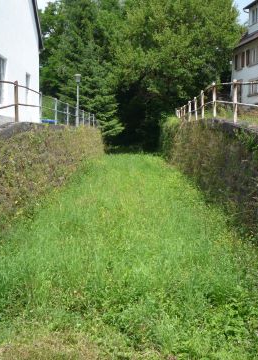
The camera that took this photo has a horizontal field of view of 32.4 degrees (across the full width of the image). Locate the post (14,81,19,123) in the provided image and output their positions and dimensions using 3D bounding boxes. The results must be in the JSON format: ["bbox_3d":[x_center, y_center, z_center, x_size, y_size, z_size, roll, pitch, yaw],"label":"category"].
[{"bbox_3d":[-2.580,-1.790,10.200,0.065,0.940,0.065,0,5,0],"label":"post"}]

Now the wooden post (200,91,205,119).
[{"bbox_3d":[2.520,-2.550,15.100,0.075,0.960,0.075,0,5,0],"label":"wooden post"}]

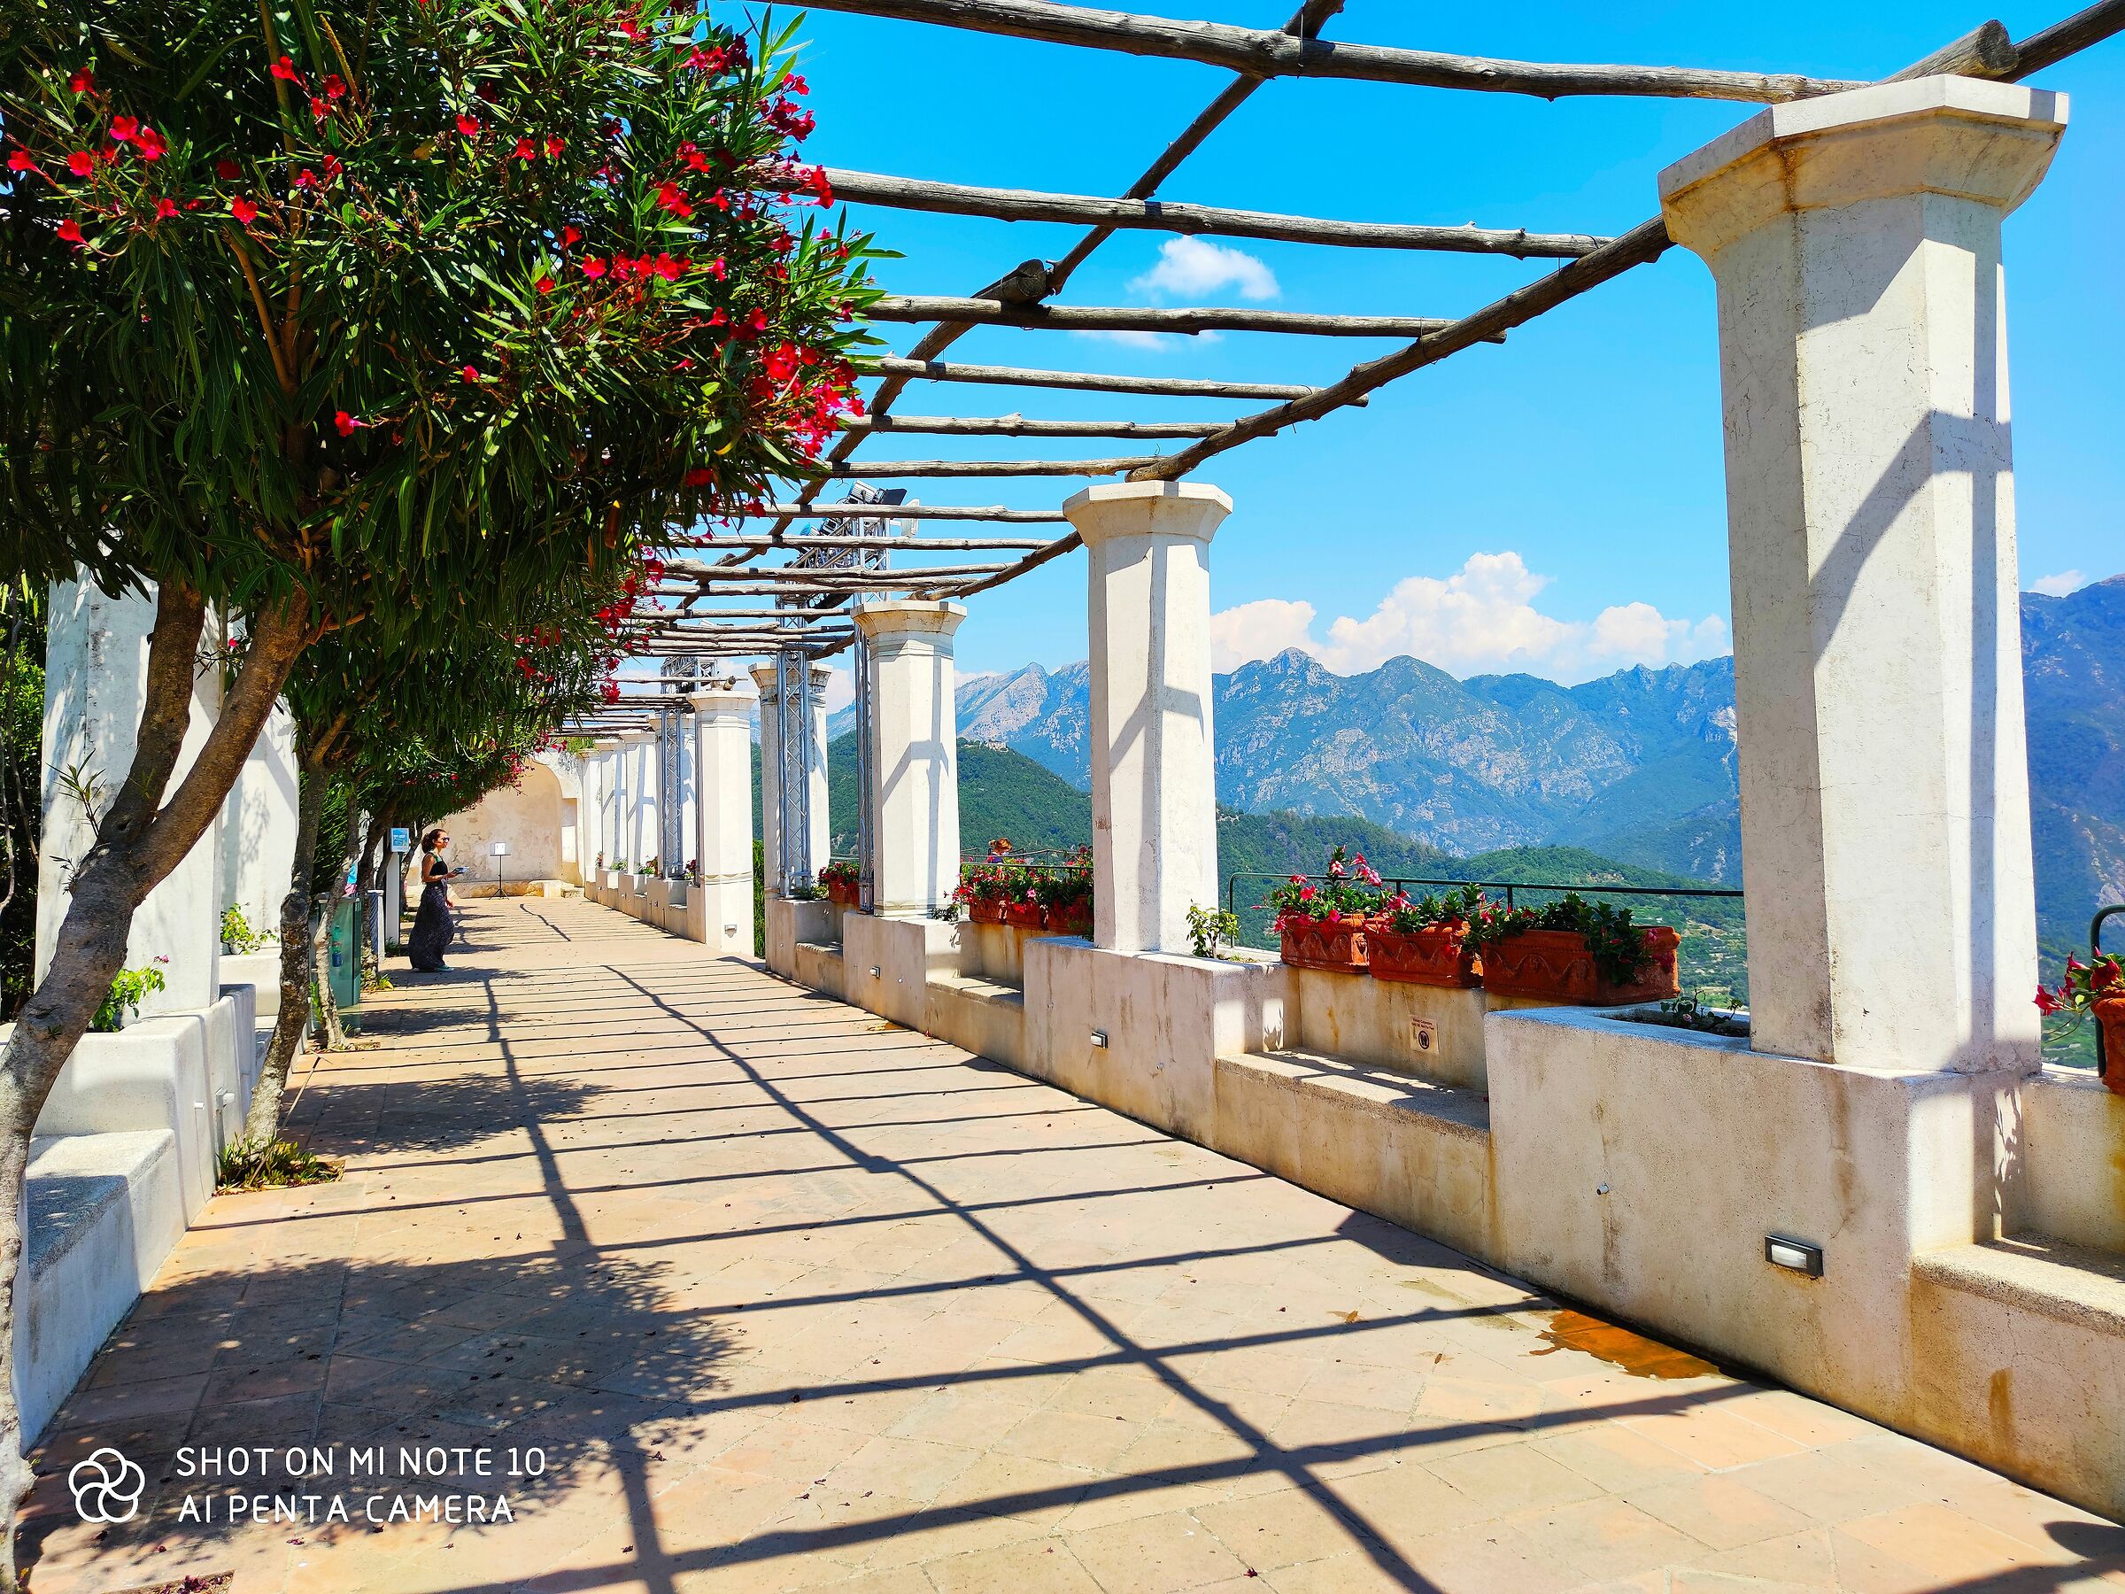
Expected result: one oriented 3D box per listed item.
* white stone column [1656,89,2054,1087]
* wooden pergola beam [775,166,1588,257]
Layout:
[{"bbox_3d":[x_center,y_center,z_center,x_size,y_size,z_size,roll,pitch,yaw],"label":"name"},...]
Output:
[{"bbox_3d":[2.129,-0.522,3.942,0.914,2.373,0.914,-1,-2,-22],"label":"white stone column"},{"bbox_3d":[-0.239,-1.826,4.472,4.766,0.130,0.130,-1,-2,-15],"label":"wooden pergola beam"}]

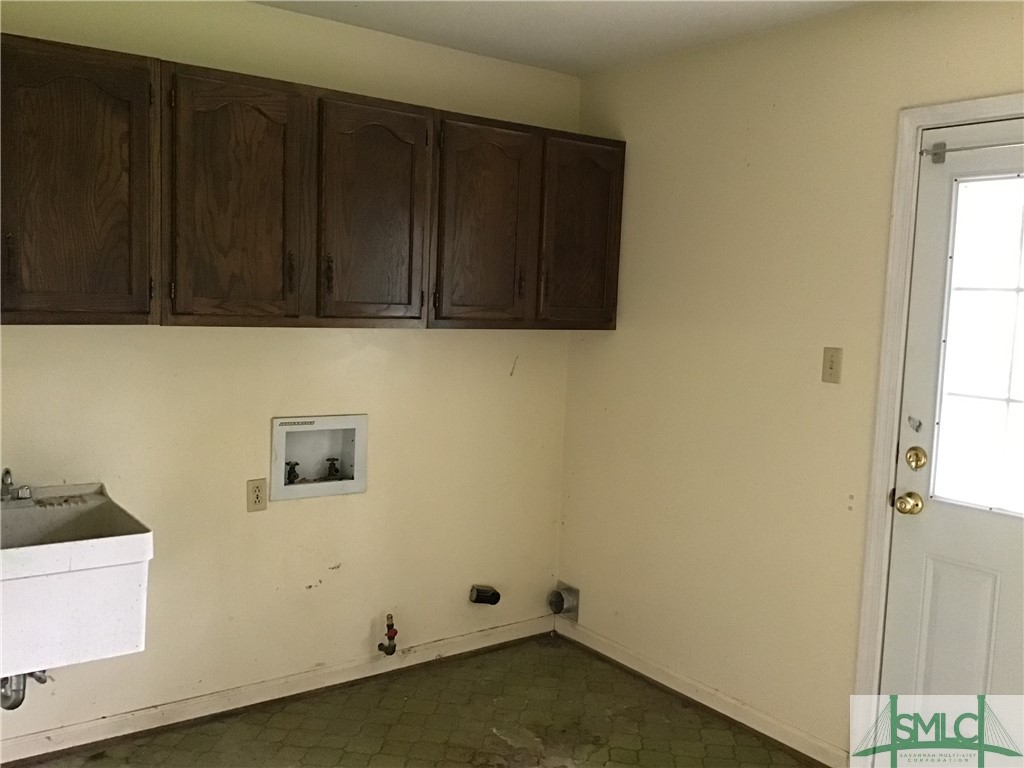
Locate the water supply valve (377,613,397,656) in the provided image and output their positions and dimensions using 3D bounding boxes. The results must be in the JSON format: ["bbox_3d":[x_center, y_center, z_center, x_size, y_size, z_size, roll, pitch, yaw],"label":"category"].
[{"bbox_3d":[-0.483,0.971,3.581,0.048,0.168,0.094,-2,7,-36],"label":"water supply valve"}]

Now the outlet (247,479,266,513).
[{"bbox_3d":[-0.901,0.397,3.253,0.070,0.114,0.010,-2,7,-36],"label":"outlet"}]

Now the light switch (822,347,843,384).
[{"bbox_3d":[1.032,-0.060,2.965,0.014,0.114,0.070,-2,7,-36],"label":"light switch"}]

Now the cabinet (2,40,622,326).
[{"bbox_3d":[-0.598,-0.581,3.163,2.370,0.762,0.322,-2,7,-36],"label":"cabinet"}]

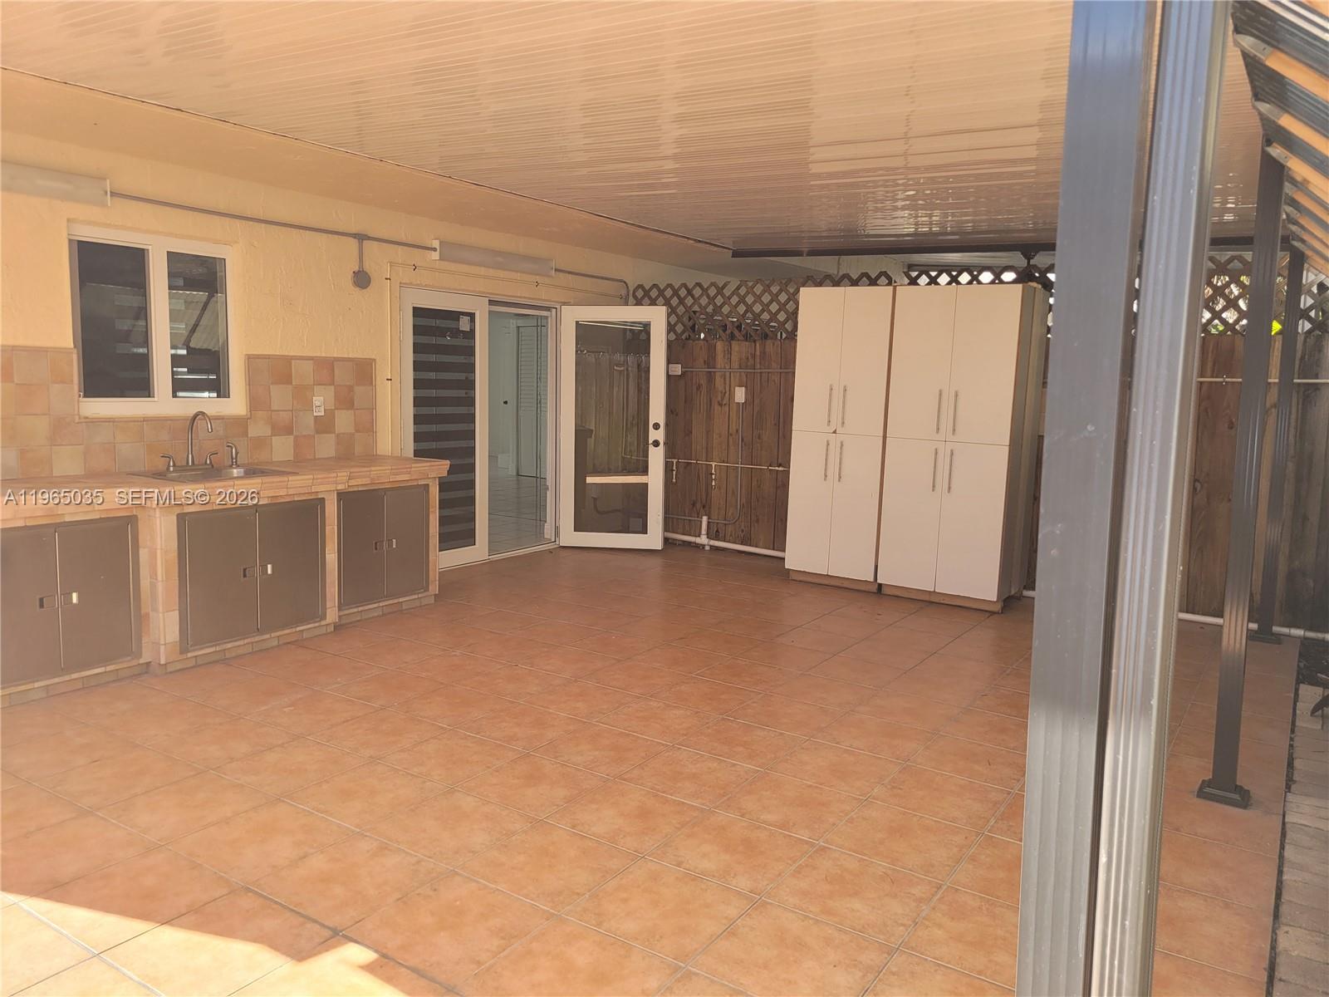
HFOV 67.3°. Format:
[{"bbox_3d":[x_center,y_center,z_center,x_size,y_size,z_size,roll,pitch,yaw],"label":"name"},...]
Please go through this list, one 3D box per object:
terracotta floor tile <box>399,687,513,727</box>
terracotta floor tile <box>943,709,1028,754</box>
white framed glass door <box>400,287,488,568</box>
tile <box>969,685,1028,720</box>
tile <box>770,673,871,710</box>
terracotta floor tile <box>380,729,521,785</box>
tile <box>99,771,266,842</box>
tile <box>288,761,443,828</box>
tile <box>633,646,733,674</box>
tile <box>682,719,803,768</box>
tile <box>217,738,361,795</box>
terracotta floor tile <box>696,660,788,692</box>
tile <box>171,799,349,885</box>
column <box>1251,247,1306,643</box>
[{"bbox_3d":[-0.978,0.958,4.595,0.425,0.012,0.425,7,9,32],"label":"terracotta floor tile"},{"bbox_3d":[1.554,1.070,4.593,0.428,0.012,0.428,7,9,32],"label":"terracotta floor tile"},{"bbox_3d":[-1.653,-0.485,7.550,0.060,2.081,0.906,7,9,32],"label":"white framed glass door"},{"bbox_3d":[1.798,1.037,4.998,0.435,0.012,0.435,7,9,32],"label":"tile"},{"bbox_3d":[0.821,0.990,5.100,0.435,0.012,0.435,7,9,32],"label":"tile"},{"bbox_3d":[-0.851,1.042,4.007,0.425,0.012,0.425,7,9,32],"label":"terracotta floor tile"},{"bbox_3d":[-1.722,1.108,3.608,0.434,0.012,0.434,7,9,33],"label":"tile"},{"bbox_3d":[-1.115,1.109,3.745,0.434,0.012,0.434,7,9,33],"label":"tile"},{"bbox_3d":[0.082,0.901,5.570,0.435,0.012,0.435,7,9,32],"label":"tile"},{"bbox_3d":[0.344,1.074,4.366,0.435,0.012,0.435,7,9,32],"label":"tile"},{"bbox_3d":[-1.425,1.024,3.820,0.419,0.012,0.419,7,9,32],"label":"tile"},{"bbox_3d":[0.440,0.909,5.133,0.419,0.012,0.419,7,9,32],"label":"terracotta floor tile"},{"bbox_3d":[-1.318,1.125,3.289,0.425,0.012,0.425,7,9,32],"label":"tile"},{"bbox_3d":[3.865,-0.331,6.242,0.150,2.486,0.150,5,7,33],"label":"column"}]

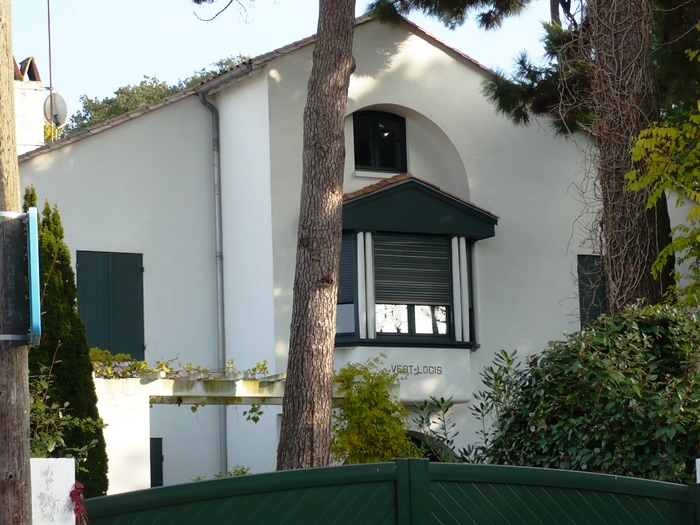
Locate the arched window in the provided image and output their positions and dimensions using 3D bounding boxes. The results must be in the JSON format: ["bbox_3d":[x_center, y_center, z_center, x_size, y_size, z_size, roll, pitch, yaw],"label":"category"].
[{"bbox_3d":[0.433,-1.805,31.808,0.910,0.936,0.100,3,-9,-29],"label":"arched window"}]

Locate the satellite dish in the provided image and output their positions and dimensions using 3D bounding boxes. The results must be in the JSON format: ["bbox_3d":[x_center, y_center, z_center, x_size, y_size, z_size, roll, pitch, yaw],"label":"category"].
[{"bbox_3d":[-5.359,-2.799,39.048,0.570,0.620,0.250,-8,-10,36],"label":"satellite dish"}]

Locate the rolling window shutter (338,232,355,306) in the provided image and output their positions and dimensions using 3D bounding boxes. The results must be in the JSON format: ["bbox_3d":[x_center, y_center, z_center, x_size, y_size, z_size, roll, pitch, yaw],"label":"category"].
[{"bbox_3d":[-0.158,0.111,30.302,0.420,0.979,0.050,-4,-9,17],"label":"rolling window shutter"}]

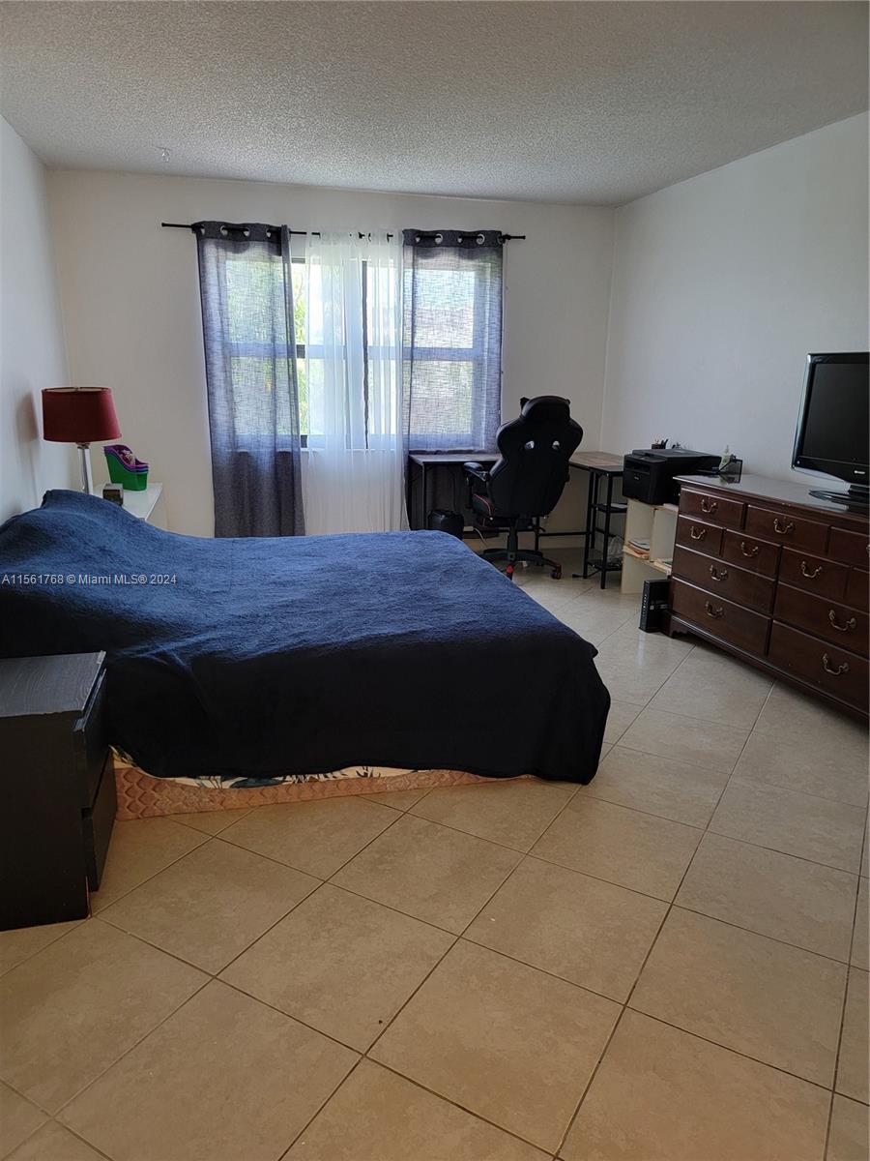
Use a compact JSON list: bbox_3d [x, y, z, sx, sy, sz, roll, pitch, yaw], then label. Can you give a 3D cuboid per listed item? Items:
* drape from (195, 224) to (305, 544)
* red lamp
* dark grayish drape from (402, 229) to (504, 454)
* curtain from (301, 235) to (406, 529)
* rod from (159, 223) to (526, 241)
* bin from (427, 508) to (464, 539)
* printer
[{"bbox_3d":[-1.209,-1.218,5.353,0.620,2.090,0.110,-2,15,-12],"label":"drape"},{"bbox_3d":[-1.844,-0.714,4.207,0.390,0.570,0.390,-2,15,-14],"label":"red lamp"},{"bbox_3d":[0.111,-1.296,5.628,0.700,2.080,0.110,-2,15,-12],"label":"dark grayish drape"},{"bbox_3d":[-0.547,-1.240,5.506,0.720,2.090,0.090,-2,15,-12],"label":"curtain"},{"bbox_3d":[-0.531,-2.257,5.223,2.340,0.050,0.080,-3,15,-12],"label":"rod"},{"bbox_3d":[0.079,-0.283,5.590,0.250,0.340,0.250,-2,15,-14],"label":"bin"},{"bbox_3d":[1.395,-0.617,4.782,0.385,0.290,0.405,-2,15,-14],"label":"printer"}]

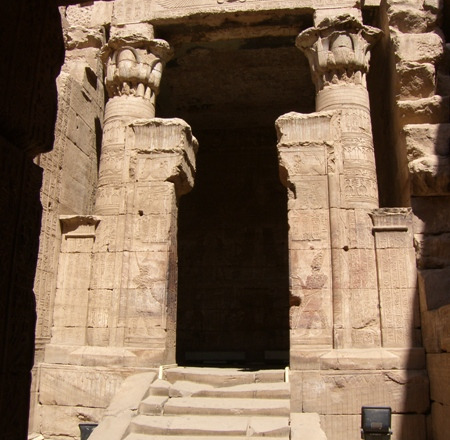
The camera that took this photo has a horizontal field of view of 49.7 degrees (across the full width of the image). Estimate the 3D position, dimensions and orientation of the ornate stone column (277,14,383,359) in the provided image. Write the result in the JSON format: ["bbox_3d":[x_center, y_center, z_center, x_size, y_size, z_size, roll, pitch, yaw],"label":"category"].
[{"bbox_3d":[1.575,-0.576,6.964,1.640,4.990,1.150,-1,-11,6],"label":"ornate stone column"}]

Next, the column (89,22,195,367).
[{"bbox_3d":[-1.182,-0.510,7.264,1.690,5.010,1.150,-1,-11,6],"label":"column"}]

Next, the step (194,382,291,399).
[{"bbox_3d":[0.203,2.091,5.944,1.126,0.115,0.380,-1,-11,6],"label":"step"}]

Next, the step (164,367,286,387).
[{"bbox_3d":[0.027,2.041,6.347,1.530,0.130,0.350,-1,-11,6],"label":"step"}]

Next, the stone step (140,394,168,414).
[{"bbox_3d":[-0.776,2.142,5.616,0.268,0.145,0.420,-1,-11,6],"label":"stone step"}]

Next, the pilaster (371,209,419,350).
[{"bbox_3d":[2.199,0.762,6.389,0.550,1.770,0.450,-1,-11,6],"label":"pilaster"}]

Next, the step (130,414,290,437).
[{"bbox_3d":[-0.143,2.202,5.175,1.620,0.125,0.380,-1,-11,6],"label":"step"}]

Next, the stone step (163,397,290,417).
[{"bbox_3d":[0.022,2.139,5.547,1.380,0.135,0.420,-1,-11,6],"label":"stone step"}]

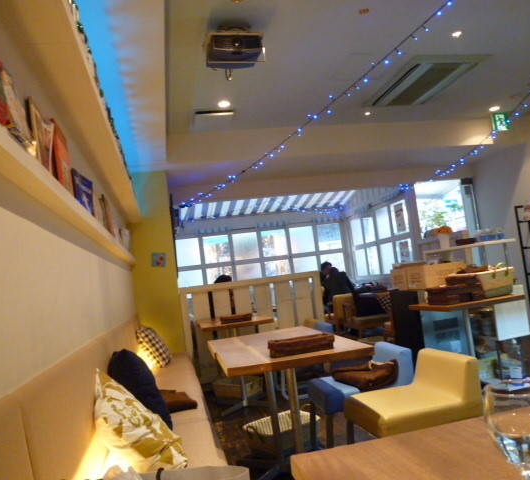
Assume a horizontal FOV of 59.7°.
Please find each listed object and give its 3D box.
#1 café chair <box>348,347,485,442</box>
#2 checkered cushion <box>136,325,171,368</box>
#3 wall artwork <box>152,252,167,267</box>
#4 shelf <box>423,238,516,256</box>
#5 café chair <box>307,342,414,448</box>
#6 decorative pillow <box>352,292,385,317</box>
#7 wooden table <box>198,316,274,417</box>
[{"bbox_3d":[0.681,0.842,2.098,0.460,0.600,0.410,-6,-5,-12],"label":"café chair"},{"bbox_3d":[-0.925,0.900,3.870,0.120,0.340,0.360,-34,-8,5],"label":"checkered cushion"},{"bbox_3d":[-0.988,0.190,4.335,0.127,0.125,0.015,-6,-5,-12],"label":"wall artwork"},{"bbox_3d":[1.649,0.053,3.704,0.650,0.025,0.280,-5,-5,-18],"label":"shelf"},{"bbox_3d":[0.517,0.895,2.490,0.460,0.600,0.420,-6,-5,-12],"label":"café chair"},{"bbox_3d":[1.469,0.922,6.559,0.430,0.340,0.130,-5,-19,-15],"label":"decorative pillow"},{"bbox_3d":[-0.209,1.040,3.846,0.580,0.710,0.520,-6,-5,-12],"label":"wooden table"}]

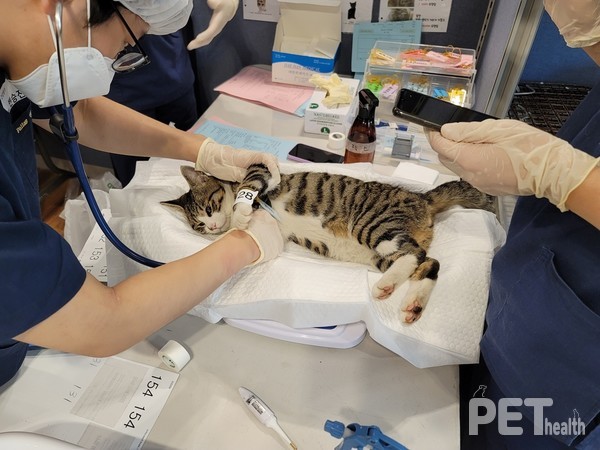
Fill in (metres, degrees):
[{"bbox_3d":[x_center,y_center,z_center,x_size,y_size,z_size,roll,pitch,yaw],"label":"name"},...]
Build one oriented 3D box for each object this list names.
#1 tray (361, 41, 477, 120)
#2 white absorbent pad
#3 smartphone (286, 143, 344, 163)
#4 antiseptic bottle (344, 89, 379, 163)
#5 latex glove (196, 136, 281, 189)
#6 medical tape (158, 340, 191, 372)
[{"bbox_3d":[0.387,-0.482,1.405,0.325,0.130,0.170,10,43,10],"label":"tray"},{"bbox_3d":[-0.022,0.022,0.871,0.750,0.085,0.450,6,42,6],"label":"white absorbent pad"},{"bbox_3d":[0.045,-0.179,1.153,0.145,0.010,0.071,22,46,22],"label":"smartphone"},{"bbox_3d":[0.152,-0.215,1.042,0.072,0.212,0.075,0,42,0],"label":"antiseptic bottle"},{"bbox_3d":[-0.139,-0.139,0.963,0.180,0.080,0.085,10,43,10],"label":"latex glove"},{"bbox_3d":[-0.200,0.210,0.690,0.044,0.044,0.025,21,46,22],"label":"medical tape"}]

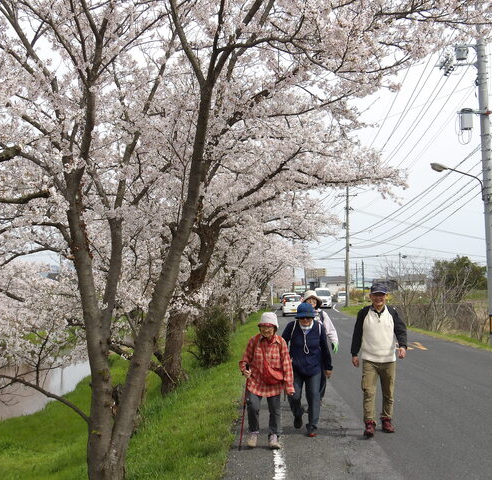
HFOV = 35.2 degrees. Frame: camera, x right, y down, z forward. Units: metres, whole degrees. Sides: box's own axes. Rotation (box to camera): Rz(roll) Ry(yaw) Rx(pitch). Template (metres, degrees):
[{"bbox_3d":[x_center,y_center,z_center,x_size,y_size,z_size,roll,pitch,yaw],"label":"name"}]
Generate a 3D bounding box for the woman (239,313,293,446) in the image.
[{"bbox_3d":[0.216,1.461,8.243,0.570,1.420,0.480,0,-4,6],"label":"woman"}]

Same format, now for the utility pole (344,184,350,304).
[{"bbox_3d":[10.065,0.735,77.359,0.450,11.800,0.450,0,-3,0],"label":"utility pole"}]

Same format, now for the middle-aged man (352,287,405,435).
[{"bbox_3d":[1.476,1.326,8.703,0.600,1.730,0.500,0,-4,6],"label":"middle-aged man"}]

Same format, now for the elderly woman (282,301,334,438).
[{"bbox_3d":[0.693,1.443,8.796,0.570,1.500,0.520,0,-3,3],"label":"elderly woman"}]

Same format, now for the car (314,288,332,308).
[{"bbox_3d":[7.603,5.620,75.558,1.600,1.890,3.800,0,-3,2],"label":"car"}]

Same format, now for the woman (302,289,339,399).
[{"bbox_3d":[0.924,1.507,10.449,0.580,1.610,0.450,0,-3,3],"label":"woman"}]

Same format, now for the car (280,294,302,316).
[{"bbox_3d":[3.493,4.735,56.546,1.480,1.520,3.400,0,-3,3],"label":"car"}]

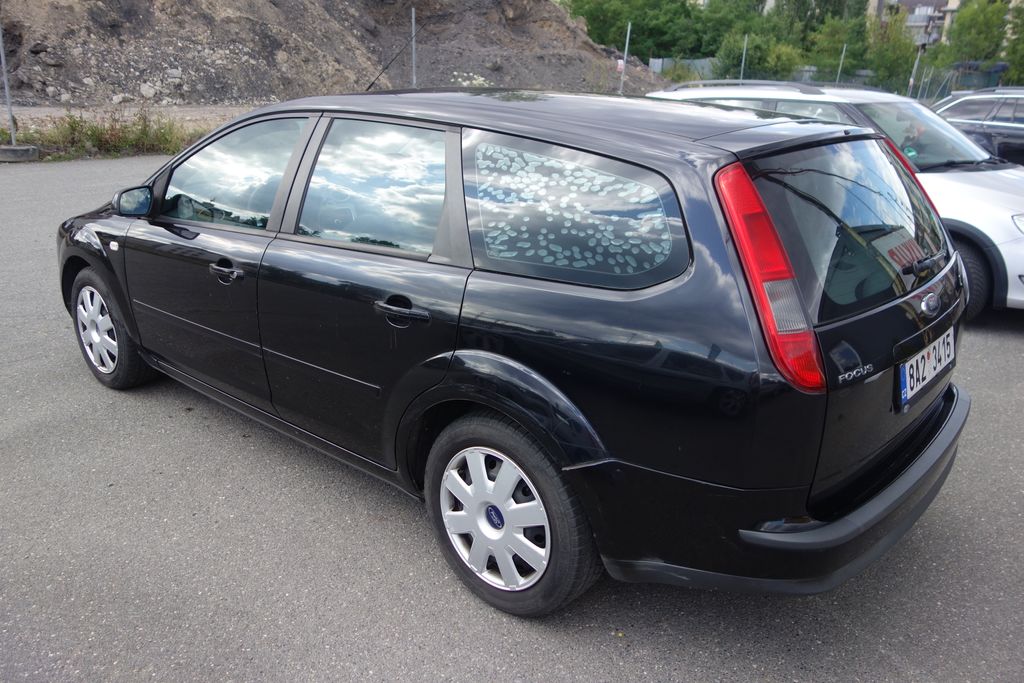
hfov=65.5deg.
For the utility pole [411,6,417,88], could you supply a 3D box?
[{"bbox_3d":[-2.292,-6.326,18.629,0.055,2.750,0.055,2,18,0],"label":"utility pole"}]

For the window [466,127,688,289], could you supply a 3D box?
[{"bbox_3d":[0.119,-0.352,2.123,0.808,0.405,0.060,15,-2,35],"label":"window"}]

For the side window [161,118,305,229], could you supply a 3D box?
[{"bbox_3d":[-1.113,-0.667,3.121,0.861,0.453,0.060,16,2,38],"label":"side window"}]

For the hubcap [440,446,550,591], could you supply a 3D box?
[{"bbox_3d":[-0.053,0.521,2.343,0.433,0.433,0.060,16,23,38],"label":"hubcap"}]

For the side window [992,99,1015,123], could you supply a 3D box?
[{"bbox_3d":[7.415,-3.480,12.000,0.310,0.365,0.040,19,7,41],"label":"side window"}]

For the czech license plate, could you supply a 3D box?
[{"bbox_3d":[1.183,0.058,2.252,0.015,0.112,0.520,3,15,42],"label":"czech license plate"}]

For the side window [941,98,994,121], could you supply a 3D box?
[{"bbox_3d":[6.855,-3.503,12.000,0.780,0.360,0.060,16,1,38],"label":"side window"}]

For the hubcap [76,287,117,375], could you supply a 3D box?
[{"bbox_3d":[-2.043,-0.060,3.954,0.425,0.425,0.060,16,22,38],"label":"hubcap"}]

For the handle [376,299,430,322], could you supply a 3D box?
[{"bbox_3d":[-0.321,-0.090,2.330,0.228,0.040,0.050,16,23,38],"label":"handle"}]

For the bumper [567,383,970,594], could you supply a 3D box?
[{"bbox_3d":[0.978,0.290,2.501,0.680,0.385,1.770,16,23,38],"label":"bumper"}]

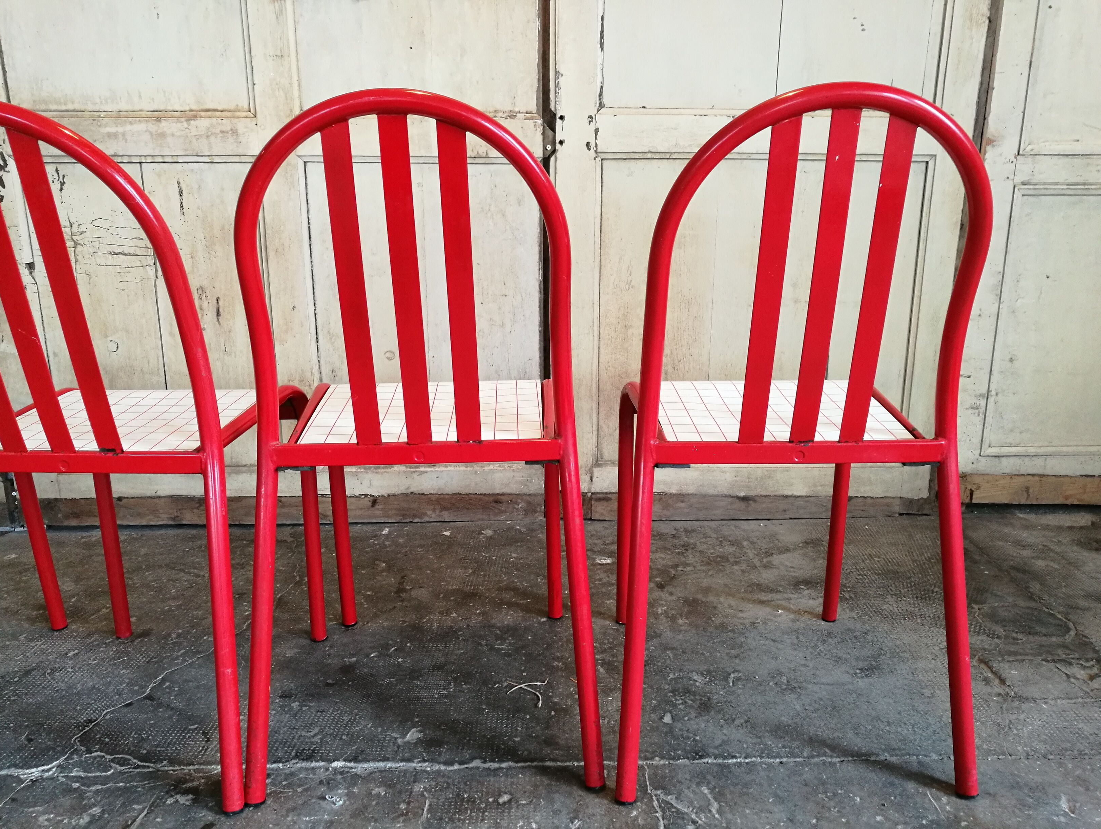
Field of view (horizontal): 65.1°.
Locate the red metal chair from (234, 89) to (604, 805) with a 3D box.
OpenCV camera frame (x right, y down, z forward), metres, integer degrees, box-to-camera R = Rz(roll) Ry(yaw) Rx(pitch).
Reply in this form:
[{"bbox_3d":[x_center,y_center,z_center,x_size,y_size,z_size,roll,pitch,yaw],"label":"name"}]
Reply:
[{"bbox_3d":[-0.165,0.016,1.180,0.447,0.825,0.467,-1,15,-2],"label":"red metal chair"}]

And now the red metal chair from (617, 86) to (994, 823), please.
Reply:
[{"bbox_3d":[0.300,0.014,1.168,0.447,0.825,0.467,-1,15,0],"label":"red metal chair"}]

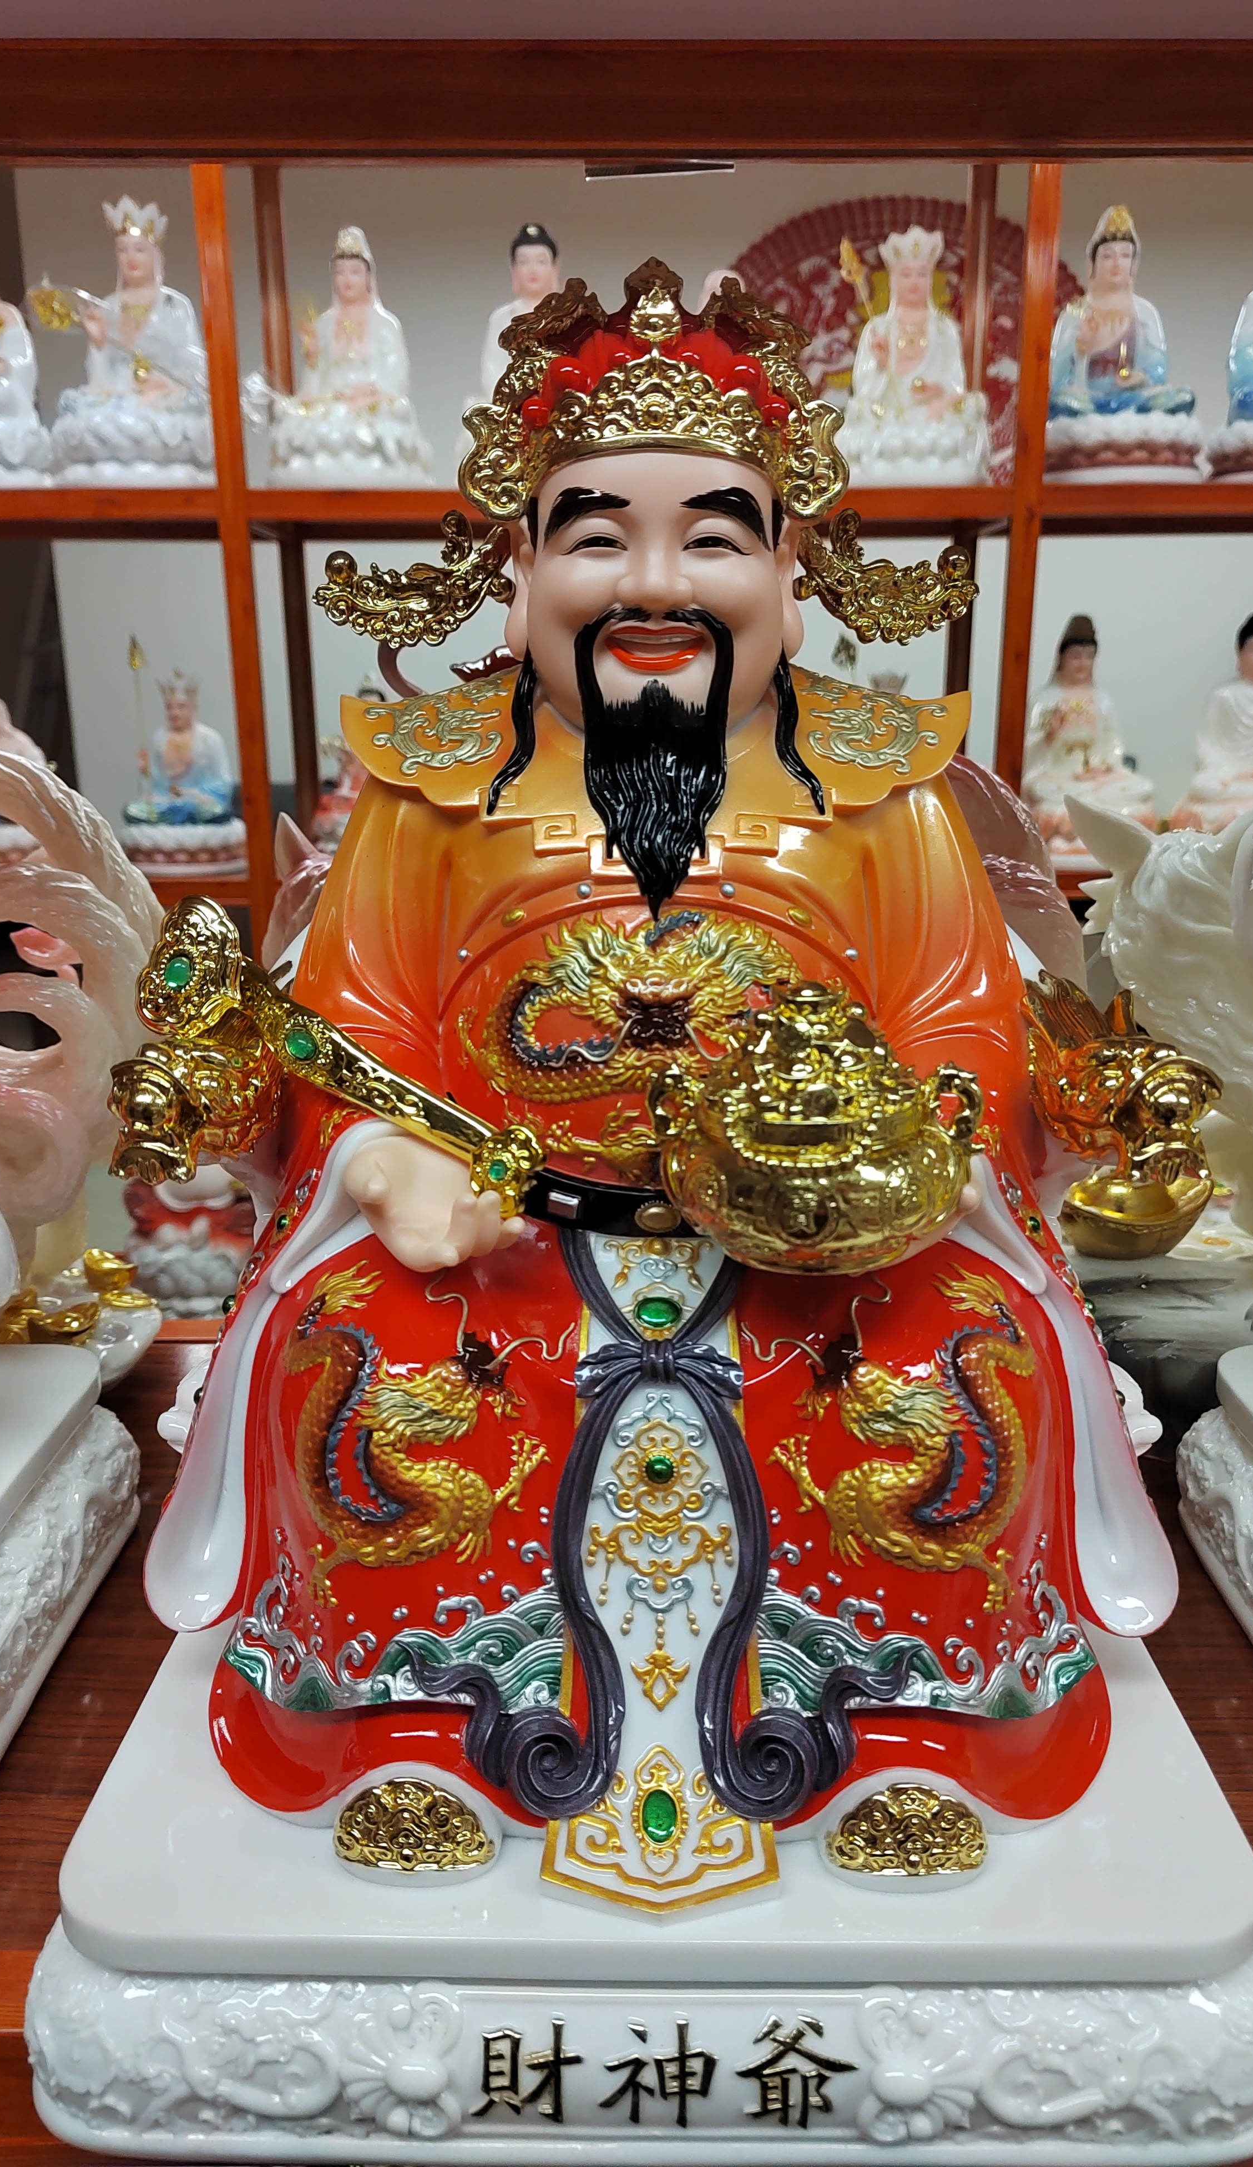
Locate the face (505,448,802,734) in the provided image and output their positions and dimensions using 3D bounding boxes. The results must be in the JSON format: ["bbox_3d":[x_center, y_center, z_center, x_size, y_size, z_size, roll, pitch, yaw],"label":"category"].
[{"bbox_3d":[0.010,-0.176,0.517,0.107,0.102,0.074,0,16,0],"label":"face"}]

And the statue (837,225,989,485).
[{"bbox_3d":[0.314,-0.784,1.576,0.161,0.272,0.160,0,16,0],"label":"statue"}]

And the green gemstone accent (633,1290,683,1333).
[{"bbox_3d":[0.012,0.084,0.526,0.018,0.013,0.006,0,-11,0],"label":"green gemstone accent"}]

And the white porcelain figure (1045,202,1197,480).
[{"bbox_3d":[0.540,-0.794,1.572,0.170,0.291,0.165,0,16,0],"label":"white porcelain figure"}]

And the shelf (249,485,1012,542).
[{"bbox_3d":[0.004,-0.641,1.632,0.793,0.030,0.290,0,16,0],"label":"shelf"}]

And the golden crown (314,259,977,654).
[{"bbox_3d":[0.007,-0.231,0.540,0.250,0.130,0.135,0,16,0],"label":"golden crown"}]

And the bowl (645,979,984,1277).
[{"bbox_3d":[0.062,0.016,0.473,0.107,0.091,0.096,0,16,0],"label":"bowl"}]

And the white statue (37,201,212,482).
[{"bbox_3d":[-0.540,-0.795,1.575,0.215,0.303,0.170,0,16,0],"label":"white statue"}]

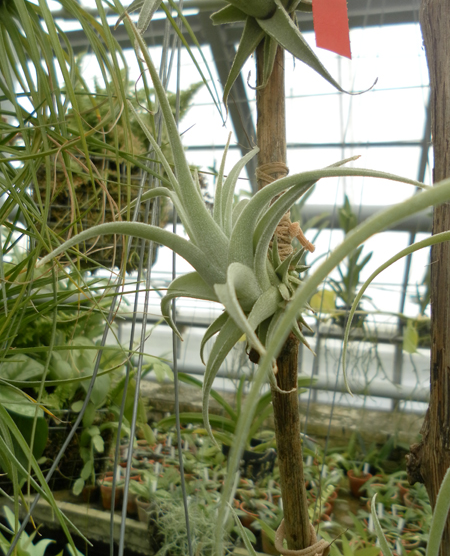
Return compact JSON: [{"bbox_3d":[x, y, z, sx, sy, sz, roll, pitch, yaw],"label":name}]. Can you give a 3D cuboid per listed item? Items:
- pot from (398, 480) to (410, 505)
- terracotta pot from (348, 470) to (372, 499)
[{"bbox_3d":[0.689,0.809,1.802,0.093,0.081,0.093,3,3,0],"label":"pot"},{"bbox_3d":[0.514,0.795,1.862,0.093,0.081,0.093,3,3,0],"label":"terracotta pot"}]

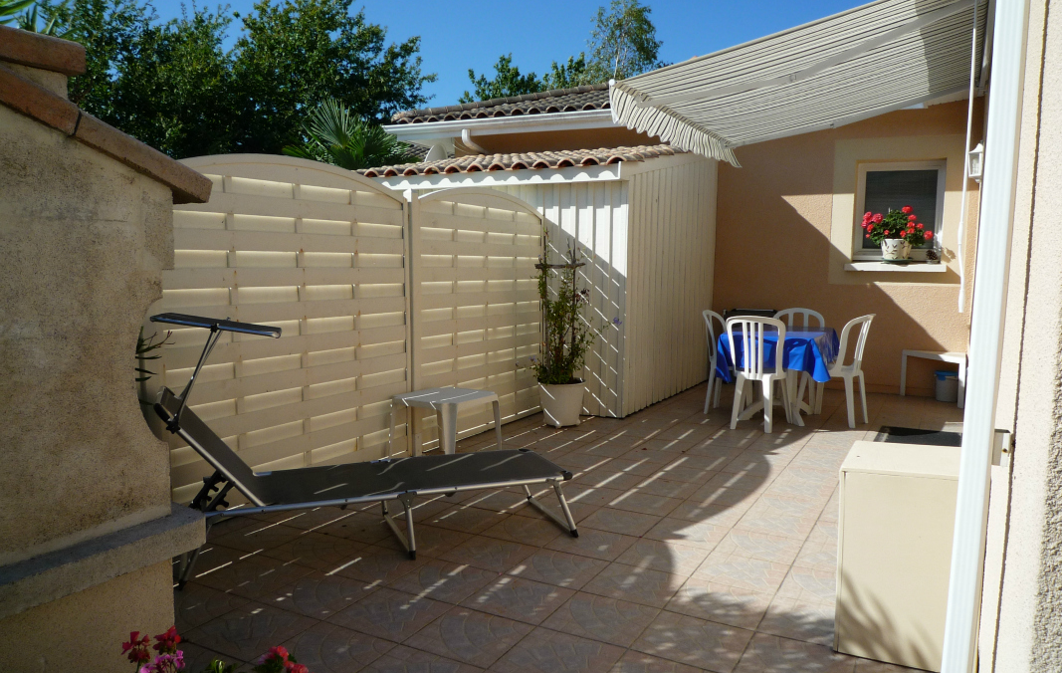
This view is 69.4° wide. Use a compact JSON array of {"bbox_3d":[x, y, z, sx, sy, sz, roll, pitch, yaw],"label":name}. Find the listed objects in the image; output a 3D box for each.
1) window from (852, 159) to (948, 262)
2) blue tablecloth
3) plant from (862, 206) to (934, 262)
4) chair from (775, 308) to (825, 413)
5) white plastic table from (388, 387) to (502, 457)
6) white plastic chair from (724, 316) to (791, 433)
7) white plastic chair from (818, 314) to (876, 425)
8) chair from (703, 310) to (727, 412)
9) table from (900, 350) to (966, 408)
[{"bbox_3d":[3.644,-1.243,7.618,0.810,1.000,0.120,3,6,29],"label":"window"},{"bbox_3d":[2.108,0.145,6.453,0.880,0.380,1.060,3,6,29],"label":"blue tablecloth"},{"bbox_3d":[3.581,-0.984,7.514,0.620,0.530,0.430,3,6,29],"label":"plant"},{"bbox_3d":[2.341,0.208,6.834,0.450,0.890,0.530,3,6,29],"label":"chair"},{"bbox_3d":[-0.535,0.595,4.914,0.490,0.440,0.490,4,6,37],"label":"white plastic table"},{"bbox_3d":[1.821,0.270,6.096,0.450,0.890,0.530,3,6,30],"label":"white plastic chair"},{"bbox_3d":[2.462,0.259,6.245,0.450,0.890,0.530,-4,7,-42],"label":"white plastic chair"},{"bbox_3d":[1.779,0.224,6.630,0.530,0.890,0.450,4,6,38],"label":"chair"},{"bbox_3d":[3.798,0.394,7.261,0.550,0.450,0.540,3,6,29],"label":"table"}]

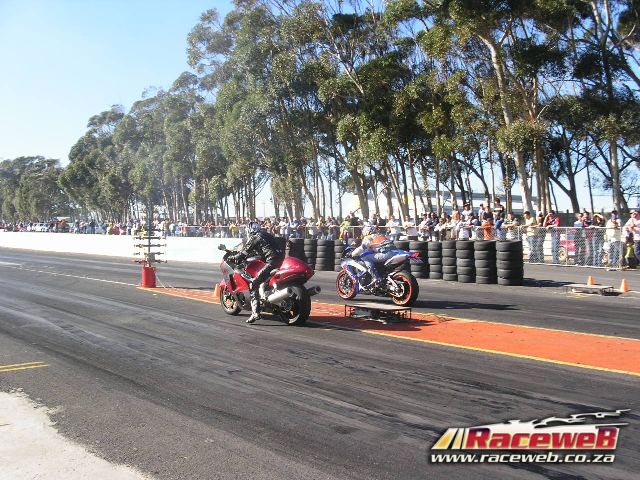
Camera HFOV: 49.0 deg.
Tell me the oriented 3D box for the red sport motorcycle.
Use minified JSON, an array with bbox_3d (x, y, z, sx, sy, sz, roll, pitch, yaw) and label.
[{"bbox_3d":[-0.800,0.589,10.060,0.740,1.110,2.120,-1,2,-43],"label":"red sport motorcycle"}]

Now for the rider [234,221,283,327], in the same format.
[{"bbox_3d":[-0.845,0.445,9.988,0.680,1.400,0.930,-1,2,-43],"label":"rider"}]

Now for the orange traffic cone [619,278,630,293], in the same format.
[{"bbox_3d":[6.247,0.920,14.374,0.220,0.280,0.220,-1,2,-43],"label":"orange traffic cone"}]

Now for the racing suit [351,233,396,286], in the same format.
[{"bbox_3d":[1.022,0.341,12.250,0.600,0.940,0.840,-1,2,-43],"label":"racing suit"}]

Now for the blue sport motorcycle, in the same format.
[{"bbox_3d":[1.002,0.561,12.276,0.710,1.080,2.030,-1,2,-43],"label":"blue sport motorcycle"}]

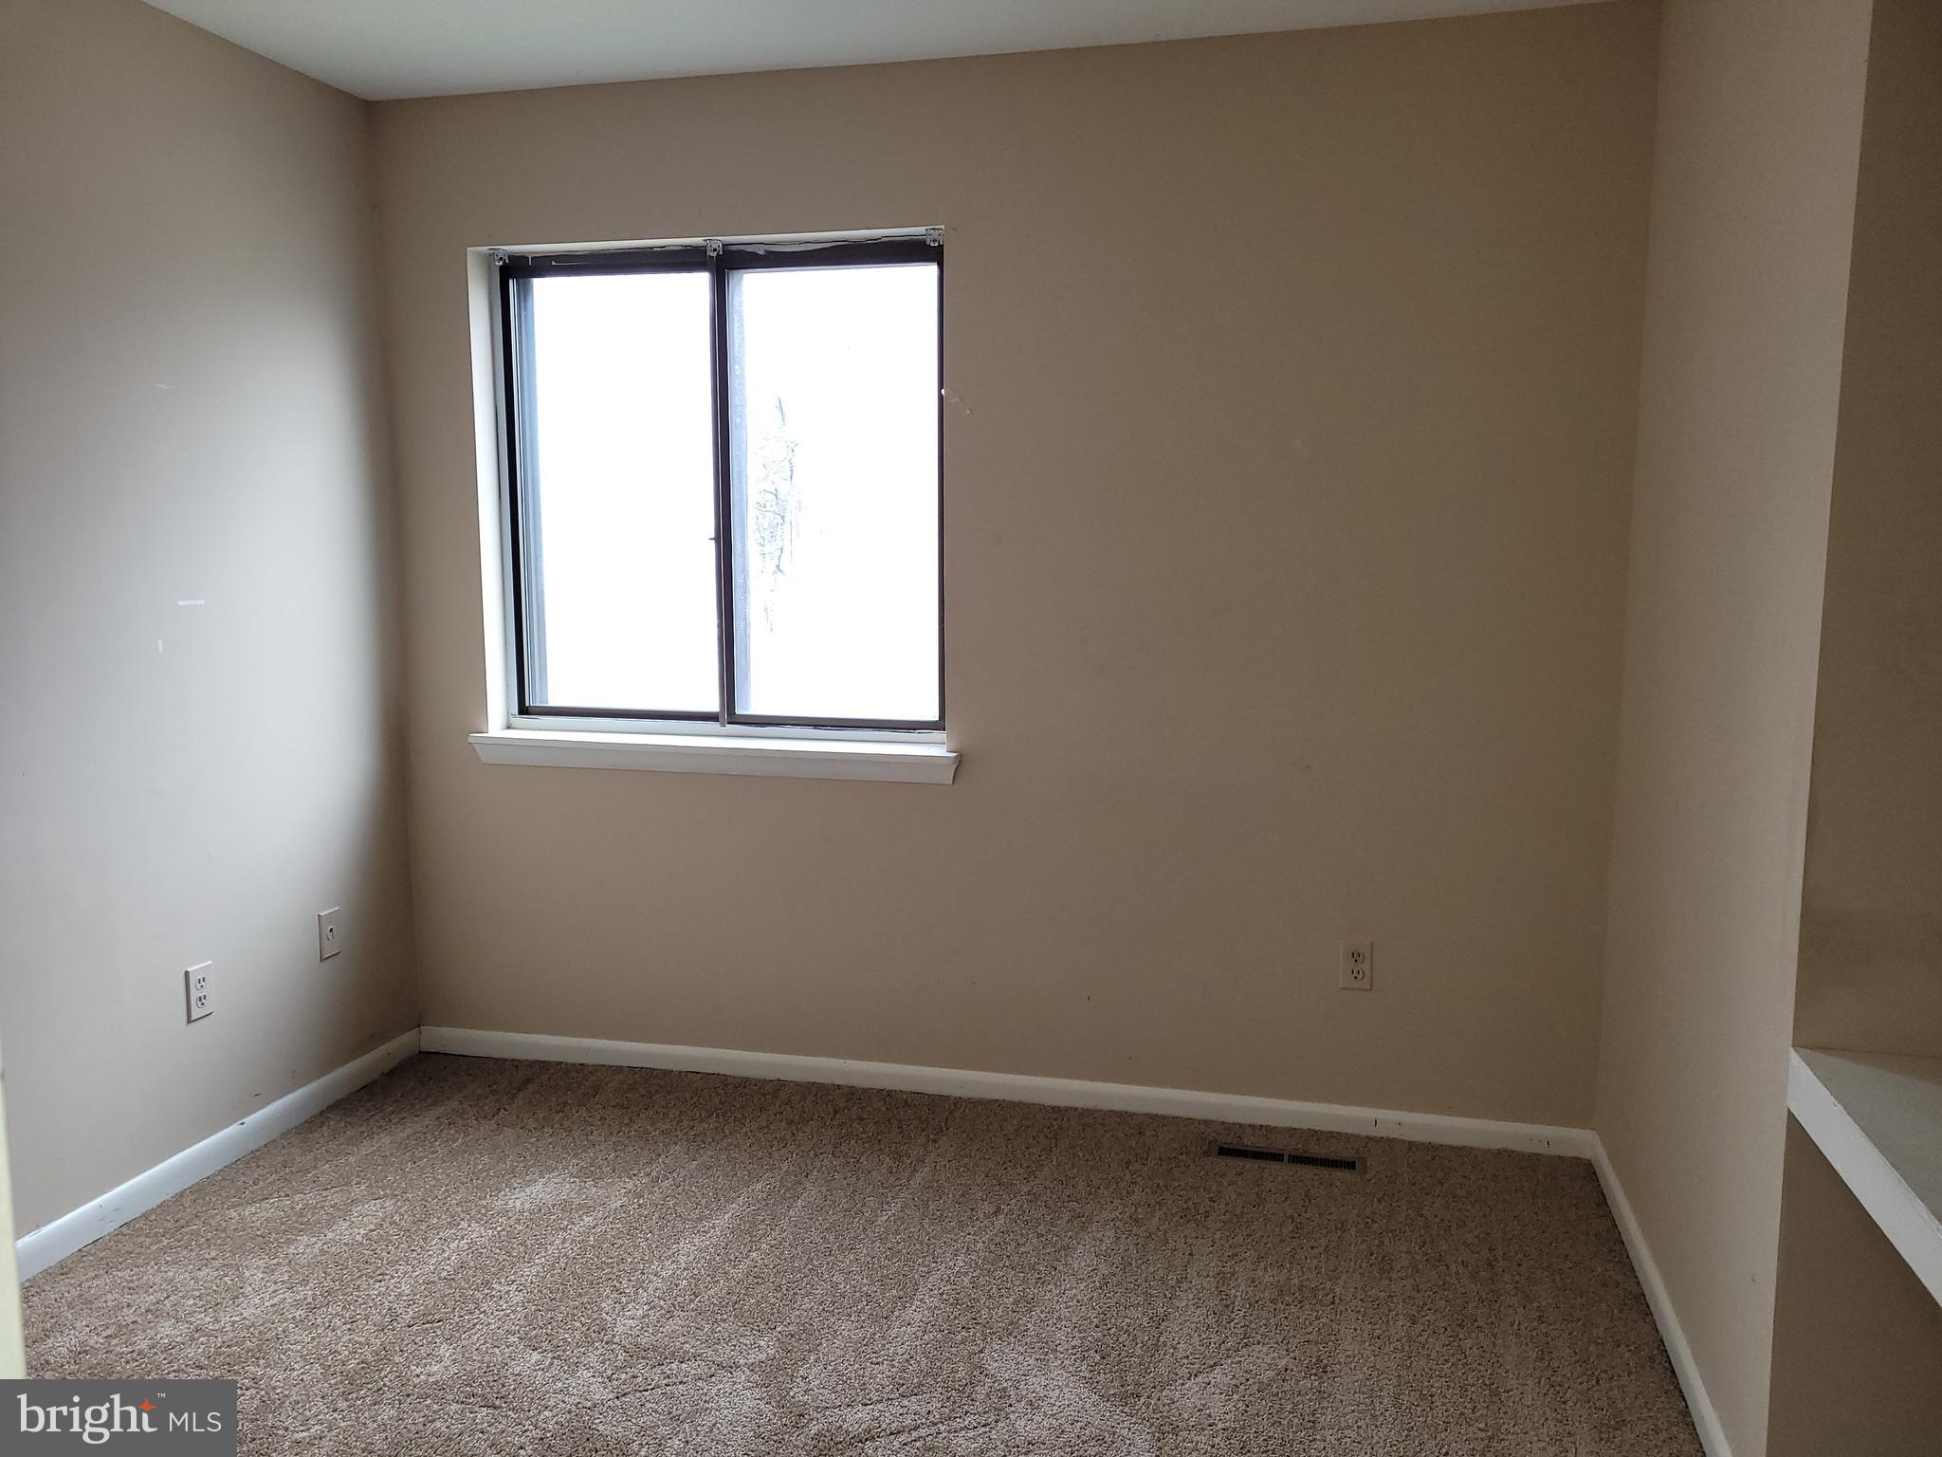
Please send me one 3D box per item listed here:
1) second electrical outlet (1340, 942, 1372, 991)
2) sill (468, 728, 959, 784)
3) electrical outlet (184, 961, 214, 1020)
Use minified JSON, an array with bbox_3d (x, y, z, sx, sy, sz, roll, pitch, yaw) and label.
[{"bbox_3d":[0.866,0.535,3.272,0.071,0.115,0.010,2,8,14],"label":"second electrical outlet"},{"bbox_3d":[-0.639,0.070,3.622,1.290,0.080,0.120,2,8,14],"label":"sill"},{"bbox_3d":[-1.656,0.567,3.141,0.010,0.115,0.071,2,8,14],"label":"electrical outlet"}]

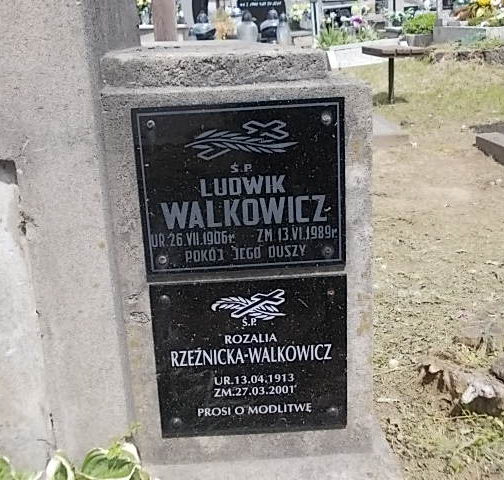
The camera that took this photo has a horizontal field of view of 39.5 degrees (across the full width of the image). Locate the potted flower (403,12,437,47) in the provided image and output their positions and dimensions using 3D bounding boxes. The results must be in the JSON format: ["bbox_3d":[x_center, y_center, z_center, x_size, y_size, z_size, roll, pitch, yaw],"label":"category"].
[{"bbox_3d":[2.152,-2.684,9.000,0.450,0.440,0.440,1,18,13],"label":"potted flower"}]

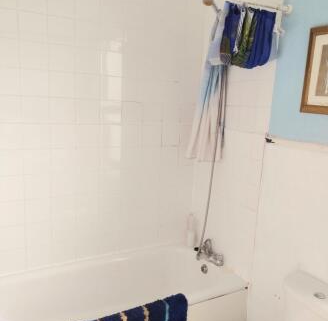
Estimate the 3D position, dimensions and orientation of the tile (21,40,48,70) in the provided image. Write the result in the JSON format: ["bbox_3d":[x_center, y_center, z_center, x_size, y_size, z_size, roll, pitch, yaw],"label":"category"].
[{"bbox_3d":[-0.727,-0.589,1.920,0.150,0.150,0.010,-3,12,-29],"label":"tile"}]

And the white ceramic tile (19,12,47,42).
[{"bbox_3d":[-0.719,-0.737,1.885,0.149,0.149,0.010,-3,11,-29],"label":"white ceramic tile"}]

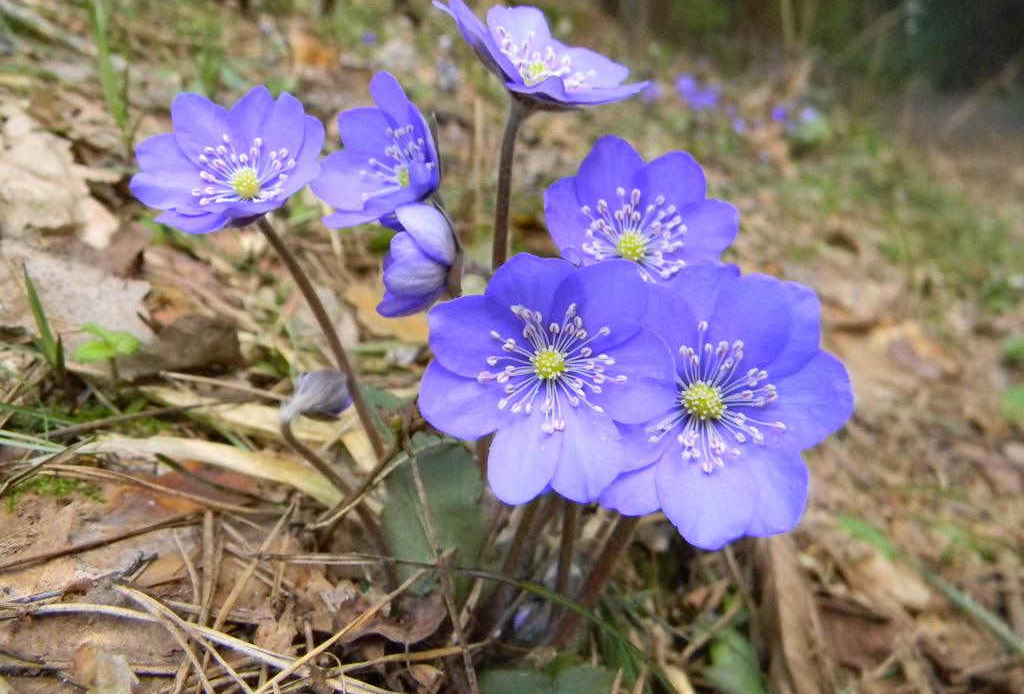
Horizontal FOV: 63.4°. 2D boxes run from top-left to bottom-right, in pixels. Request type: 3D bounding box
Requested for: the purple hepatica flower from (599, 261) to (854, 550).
[{"bbox_3d":[0.025,0.007,0.098,0.029,0.032,0.011,0,-4,3],"label":"purple hepatica flower"}]

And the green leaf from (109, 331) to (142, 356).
[{"bbox_3d":[-0.097,-0.001,0.207,0.008,0.004,0.009,-14,21,-36],"label":"green leaf"}]

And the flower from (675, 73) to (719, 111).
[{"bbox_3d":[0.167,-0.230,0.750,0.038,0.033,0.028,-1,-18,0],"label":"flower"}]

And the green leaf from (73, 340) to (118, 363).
[{"bbox_3d":[-0.103,0.001,0.205,0.008,0.003,0.009,12,21,36],"label":"green leaf"}]

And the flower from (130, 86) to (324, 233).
[{"bbox_3d":[-0.045,-0.029,0.131,0.029,0.011,0.024,2,62,11],"label":"flower"}]

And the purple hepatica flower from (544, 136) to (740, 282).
[{"bbox_3d":[0.020,-0.020,0.127,0.029,0.026,0.011,1,-25,7],"label":"purple hepatica flower"}]

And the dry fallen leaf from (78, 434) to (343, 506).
[{"bbox_3d":[-0.062,0.024,0.167,0.061,0.006,0.011,6,18,21],"label":"dry fallen leaf"}]

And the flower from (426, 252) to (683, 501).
[{"bbox_3d":[0.004,0.004,0.098,0.029,0.029,0.012,-1,-3,0],"label":"flower"}]

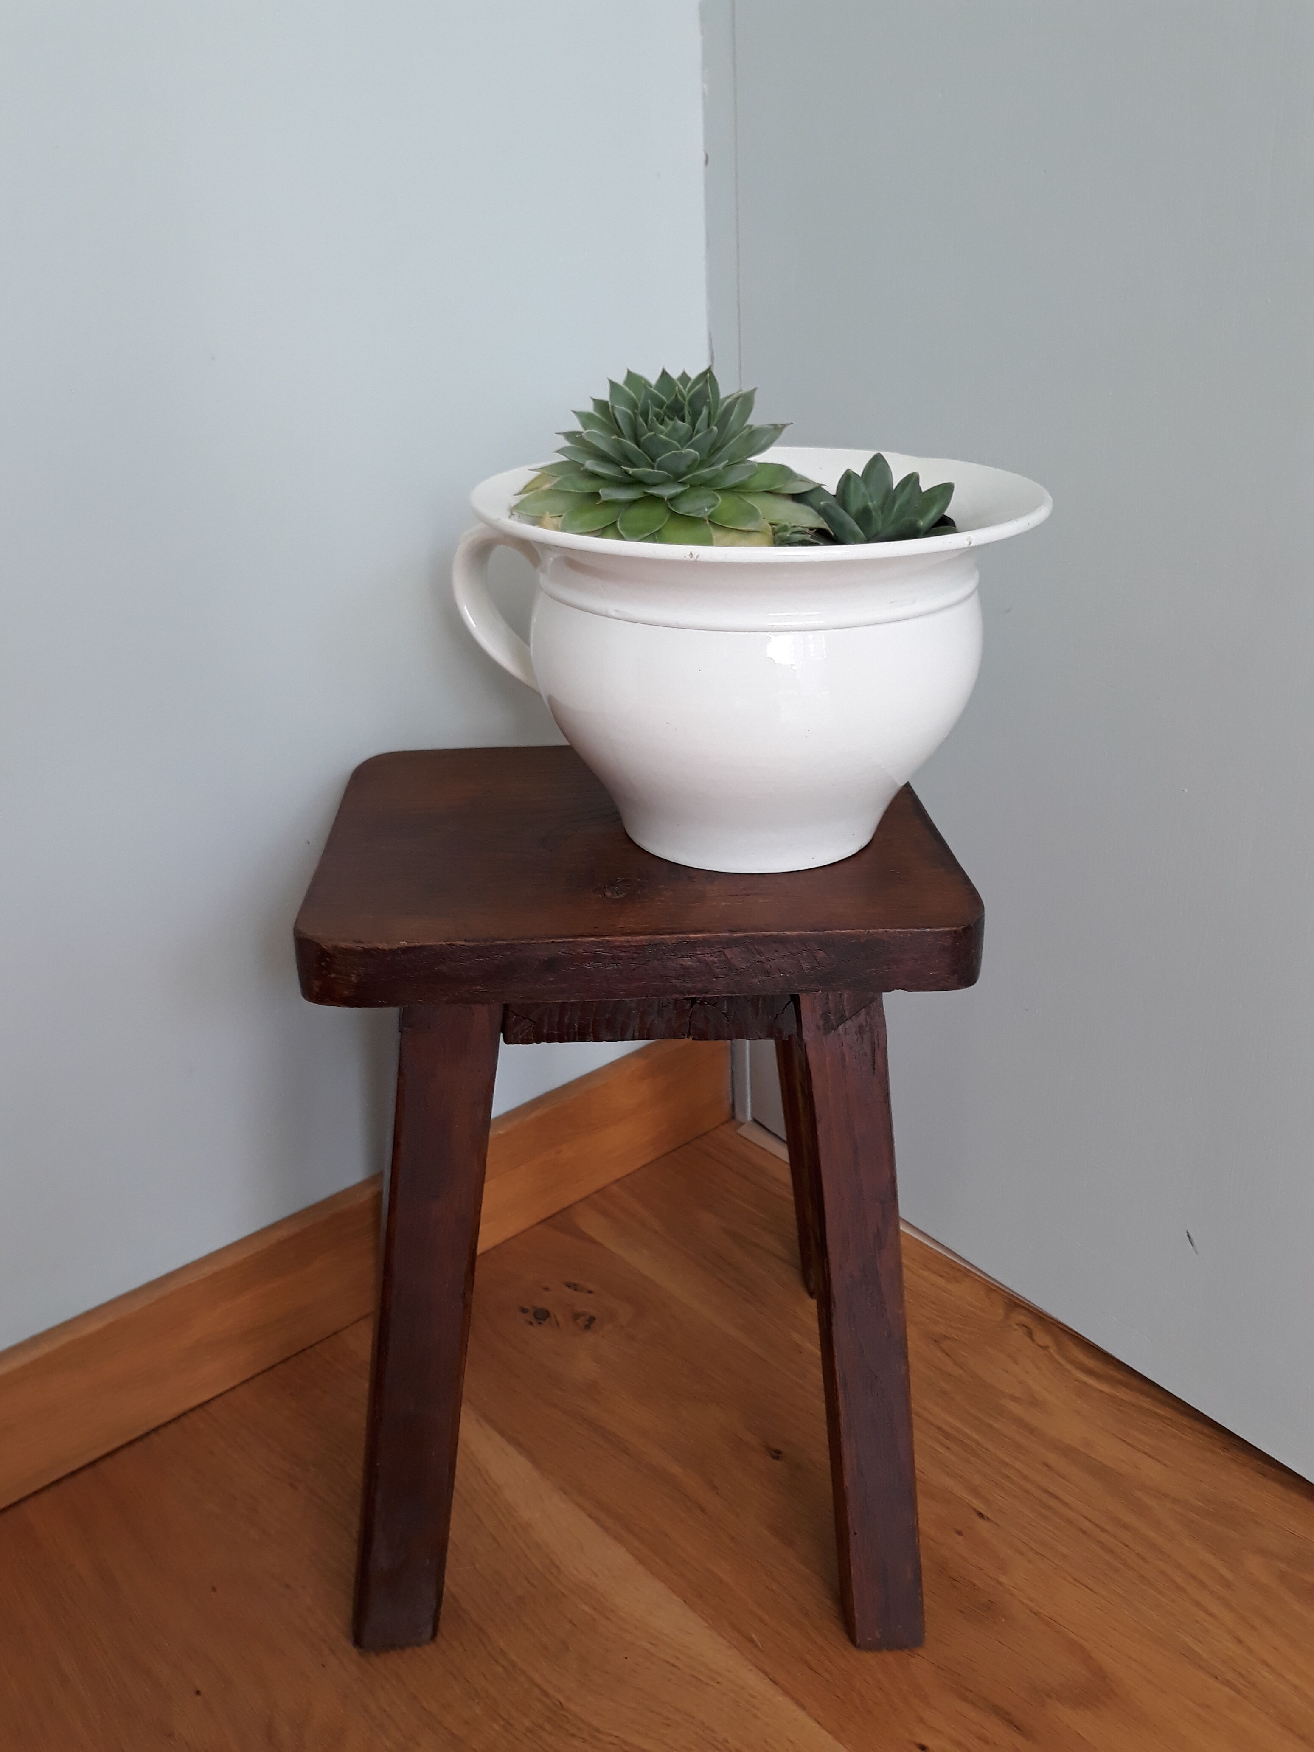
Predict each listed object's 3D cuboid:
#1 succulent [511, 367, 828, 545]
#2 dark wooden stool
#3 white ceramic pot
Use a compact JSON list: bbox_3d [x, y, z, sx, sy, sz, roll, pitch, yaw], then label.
[{"bbox_3d":[0.003,-0.163,0.543,0.133,0.071,0.125,-1,26,0],"label":"succulent"},{"bbox_3d":[-0.009,0.151,0.717,0.289,0.387,0.265,-2,26,-2],"label":"dark wooden stool"},{"bbox_3d":[0.038,-0.094,0.608,0.252,0.149,0.240,-1,26,0],"label":"white ceramic pot"}]

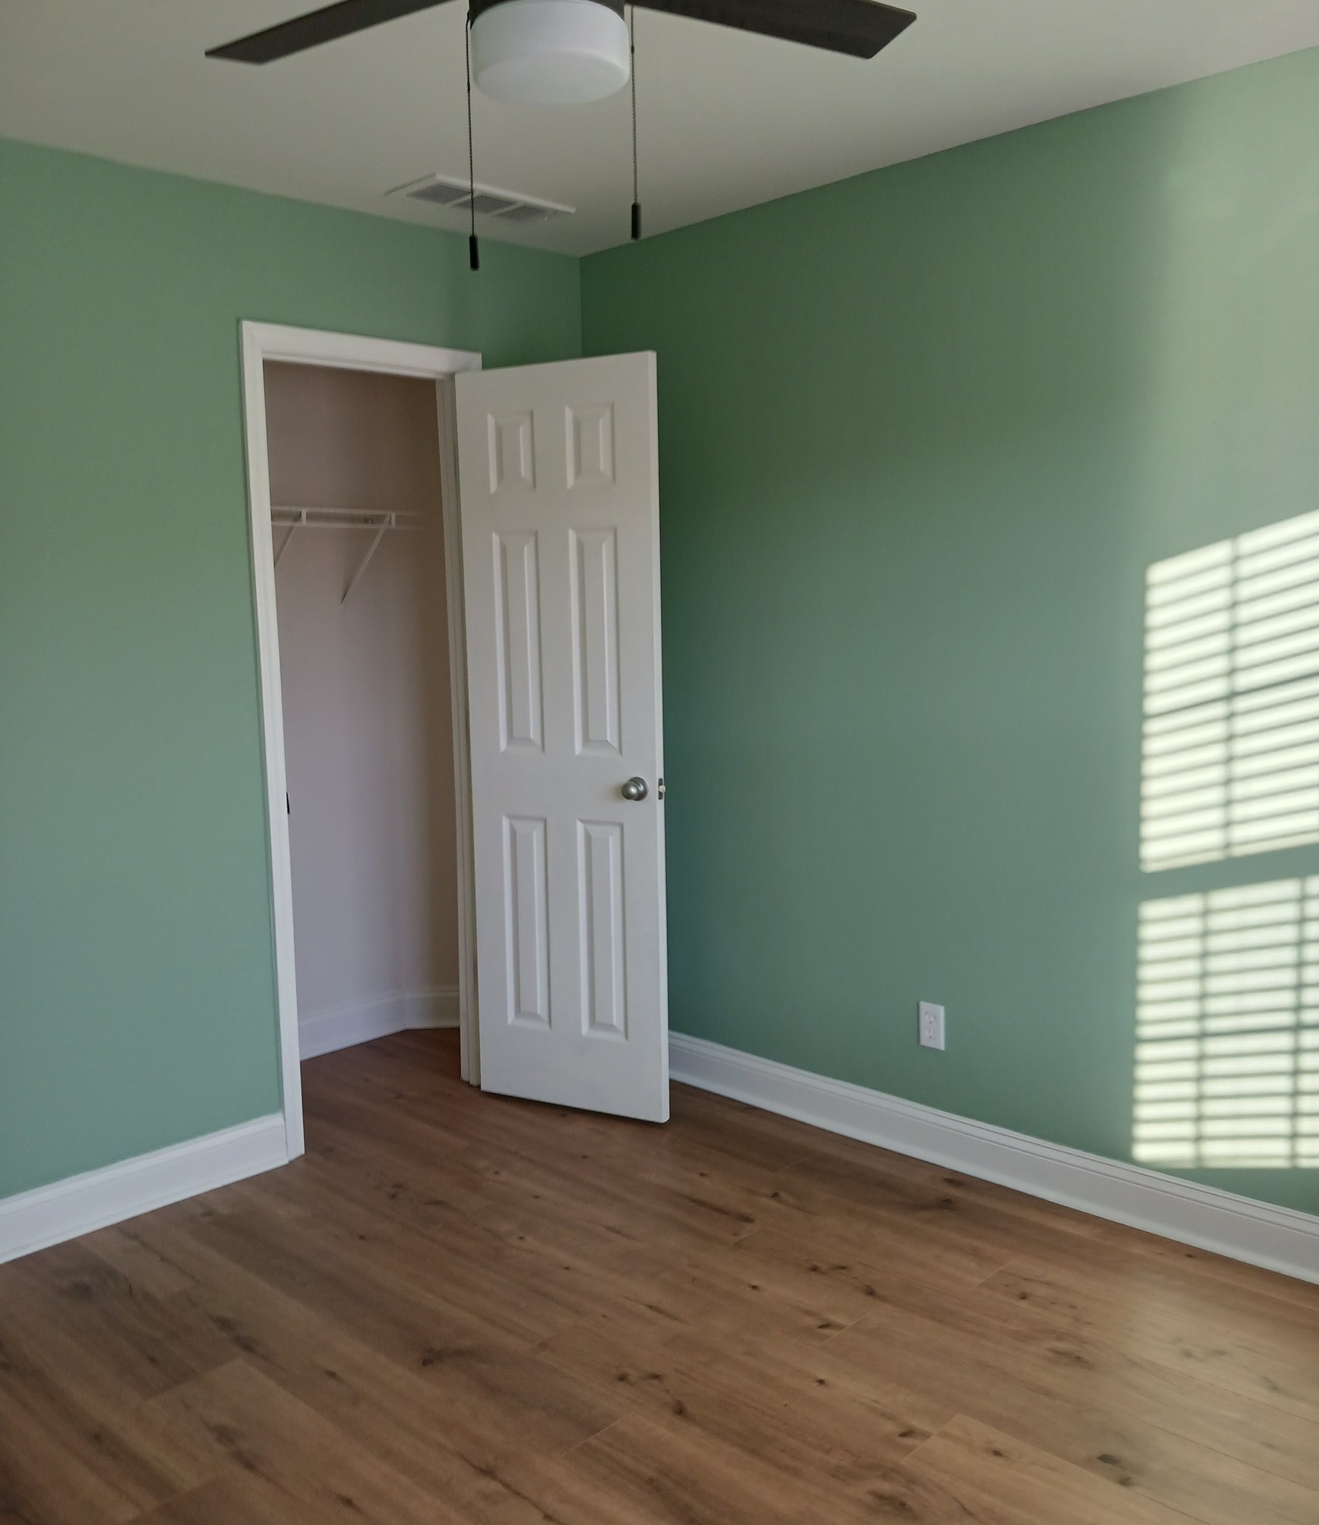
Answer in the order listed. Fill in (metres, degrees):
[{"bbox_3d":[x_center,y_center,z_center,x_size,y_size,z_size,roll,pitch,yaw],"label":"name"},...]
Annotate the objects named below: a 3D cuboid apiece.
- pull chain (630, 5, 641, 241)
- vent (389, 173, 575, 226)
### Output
[{"bbox_3d":[-0.032,-0.804,1.717,0.012,0.292,0.012,-1,7,0],"label":"pull chain"},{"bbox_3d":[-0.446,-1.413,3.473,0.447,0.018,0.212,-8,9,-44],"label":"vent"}]

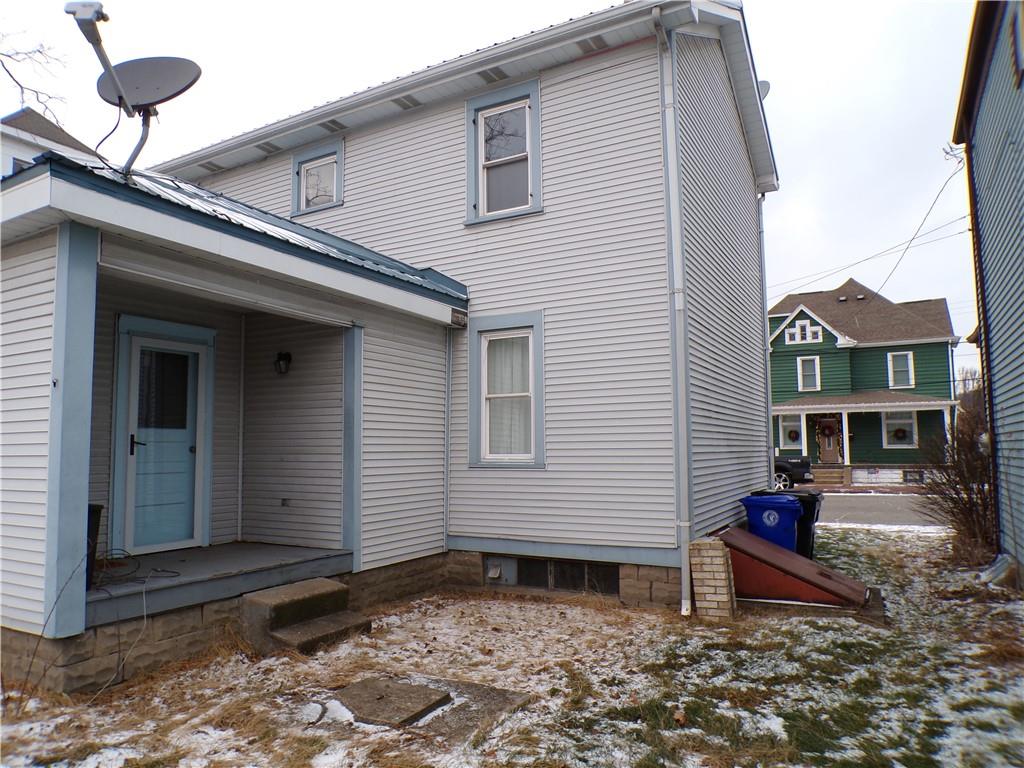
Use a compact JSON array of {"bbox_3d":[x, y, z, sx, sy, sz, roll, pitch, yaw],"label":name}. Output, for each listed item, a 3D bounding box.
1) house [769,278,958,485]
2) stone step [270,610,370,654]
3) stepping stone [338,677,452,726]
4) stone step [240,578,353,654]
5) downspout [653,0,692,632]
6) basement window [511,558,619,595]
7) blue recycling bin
[{"bbox_3d":[17.122,-0.465,35.054,8.000,10.350,10.800,-4,-6,29],"label":"house"},{"bbox_3d":[-1.493,2.007,5.708,0.290,0.150,0.850,-4,-6,29],"label":"stone step"},{"bbox_3d":[-0.798,1.920,4.272,0.660,0.058,0.590,-4,-6,29],"label":"stepping stone"},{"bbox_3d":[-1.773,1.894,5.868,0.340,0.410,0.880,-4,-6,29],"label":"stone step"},{"bbox_3d":[1.541,-0.787,6.825,0.100,5.890,0.300,-4,-6,29],"label":"downspout"},{"bbox_3d":[0.556,1.999,7.352,1.170,0.300,0.080,-4,-6,29],"label":"basement window"},{"bbox_3d":[3.283,1.917,8.855,0.680,1.000,0.610,-4,-6,29],"label":"blue recycling bin"}]

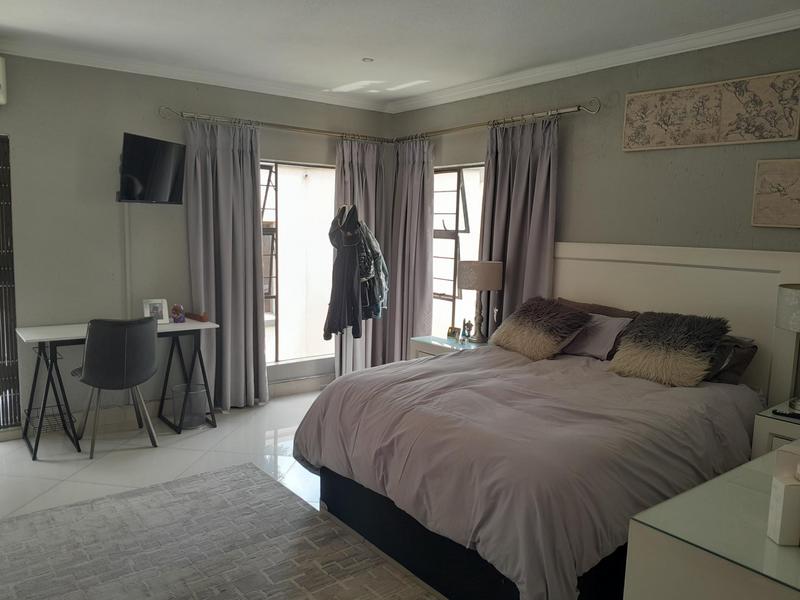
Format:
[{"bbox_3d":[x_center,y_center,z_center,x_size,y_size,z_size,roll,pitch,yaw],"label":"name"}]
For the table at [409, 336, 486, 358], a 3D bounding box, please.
[{"bbox_3d":[0.443,0.639,4.312,0.467,0.678,0.597,-4,9,-38],"label":"table"}]

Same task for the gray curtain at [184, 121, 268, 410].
[{"bbox_3d":[-1.308,-0.217,4.599,0.610,2.187,0.143,-4,9,-38],"label":"gray curtain"}]

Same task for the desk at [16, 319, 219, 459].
[{"bbox_3d":[-1.932,0.559,4.208,1.194,0.753,0.520,-4,9,-36],"label":"desk"}]

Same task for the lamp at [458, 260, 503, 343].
[{"bbox_3d":[0.580,0.013,4.325,0.314,0.567,0.314,1,7,0],"label":"lamp"}]

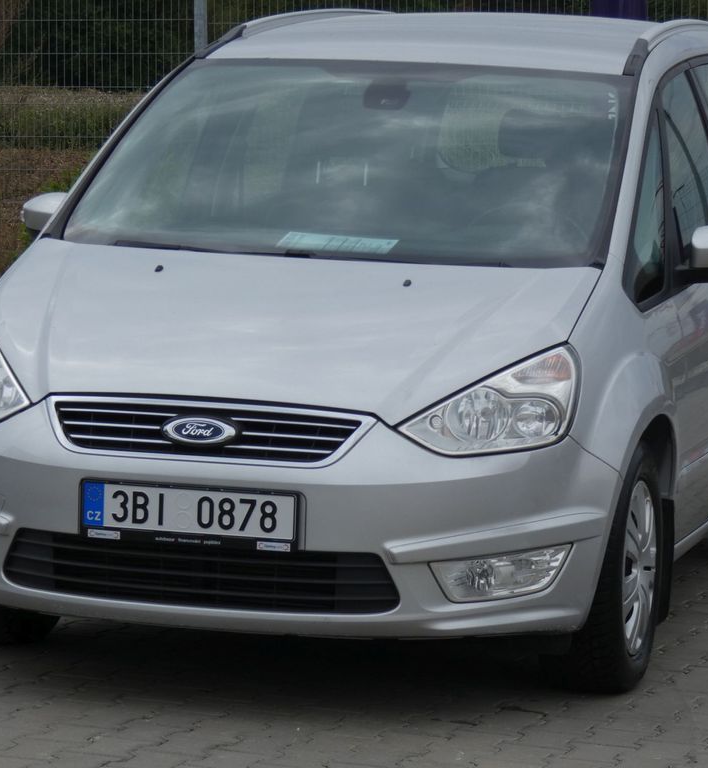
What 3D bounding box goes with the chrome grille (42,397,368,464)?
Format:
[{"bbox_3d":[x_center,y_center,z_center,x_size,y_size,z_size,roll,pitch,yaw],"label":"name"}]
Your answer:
[{"bbox_3d":[-0.350,0.104,7.915,0.770,0.150,0.095,3,-10,15],"label":"chrome grille"}]

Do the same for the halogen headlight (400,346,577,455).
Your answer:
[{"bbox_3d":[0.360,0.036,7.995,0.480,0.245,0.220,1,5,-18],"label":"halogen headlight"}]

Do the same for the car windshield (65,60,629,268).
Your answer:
[{"bbox_3d":[0.011,-0.607,9.088,1.430,0.140,1.040,3,36,15],"label":"car windshield"}]

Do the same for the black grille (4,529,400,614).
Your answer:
[{"bbox_3d":[-0.372,0.434,7.909,0.965,0.165,0.105,3,5,15],"label":"black grille"}]

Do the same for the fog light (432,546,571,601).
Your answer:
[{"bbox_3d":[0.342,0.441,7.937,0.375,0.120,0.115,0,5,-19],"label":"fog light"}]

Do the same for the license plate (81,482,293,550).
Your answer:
[{"bbox_3d":[-0.381,0.303,7.845,0.525,0.125,0.022,3,3,15],"label":"license plate"}]

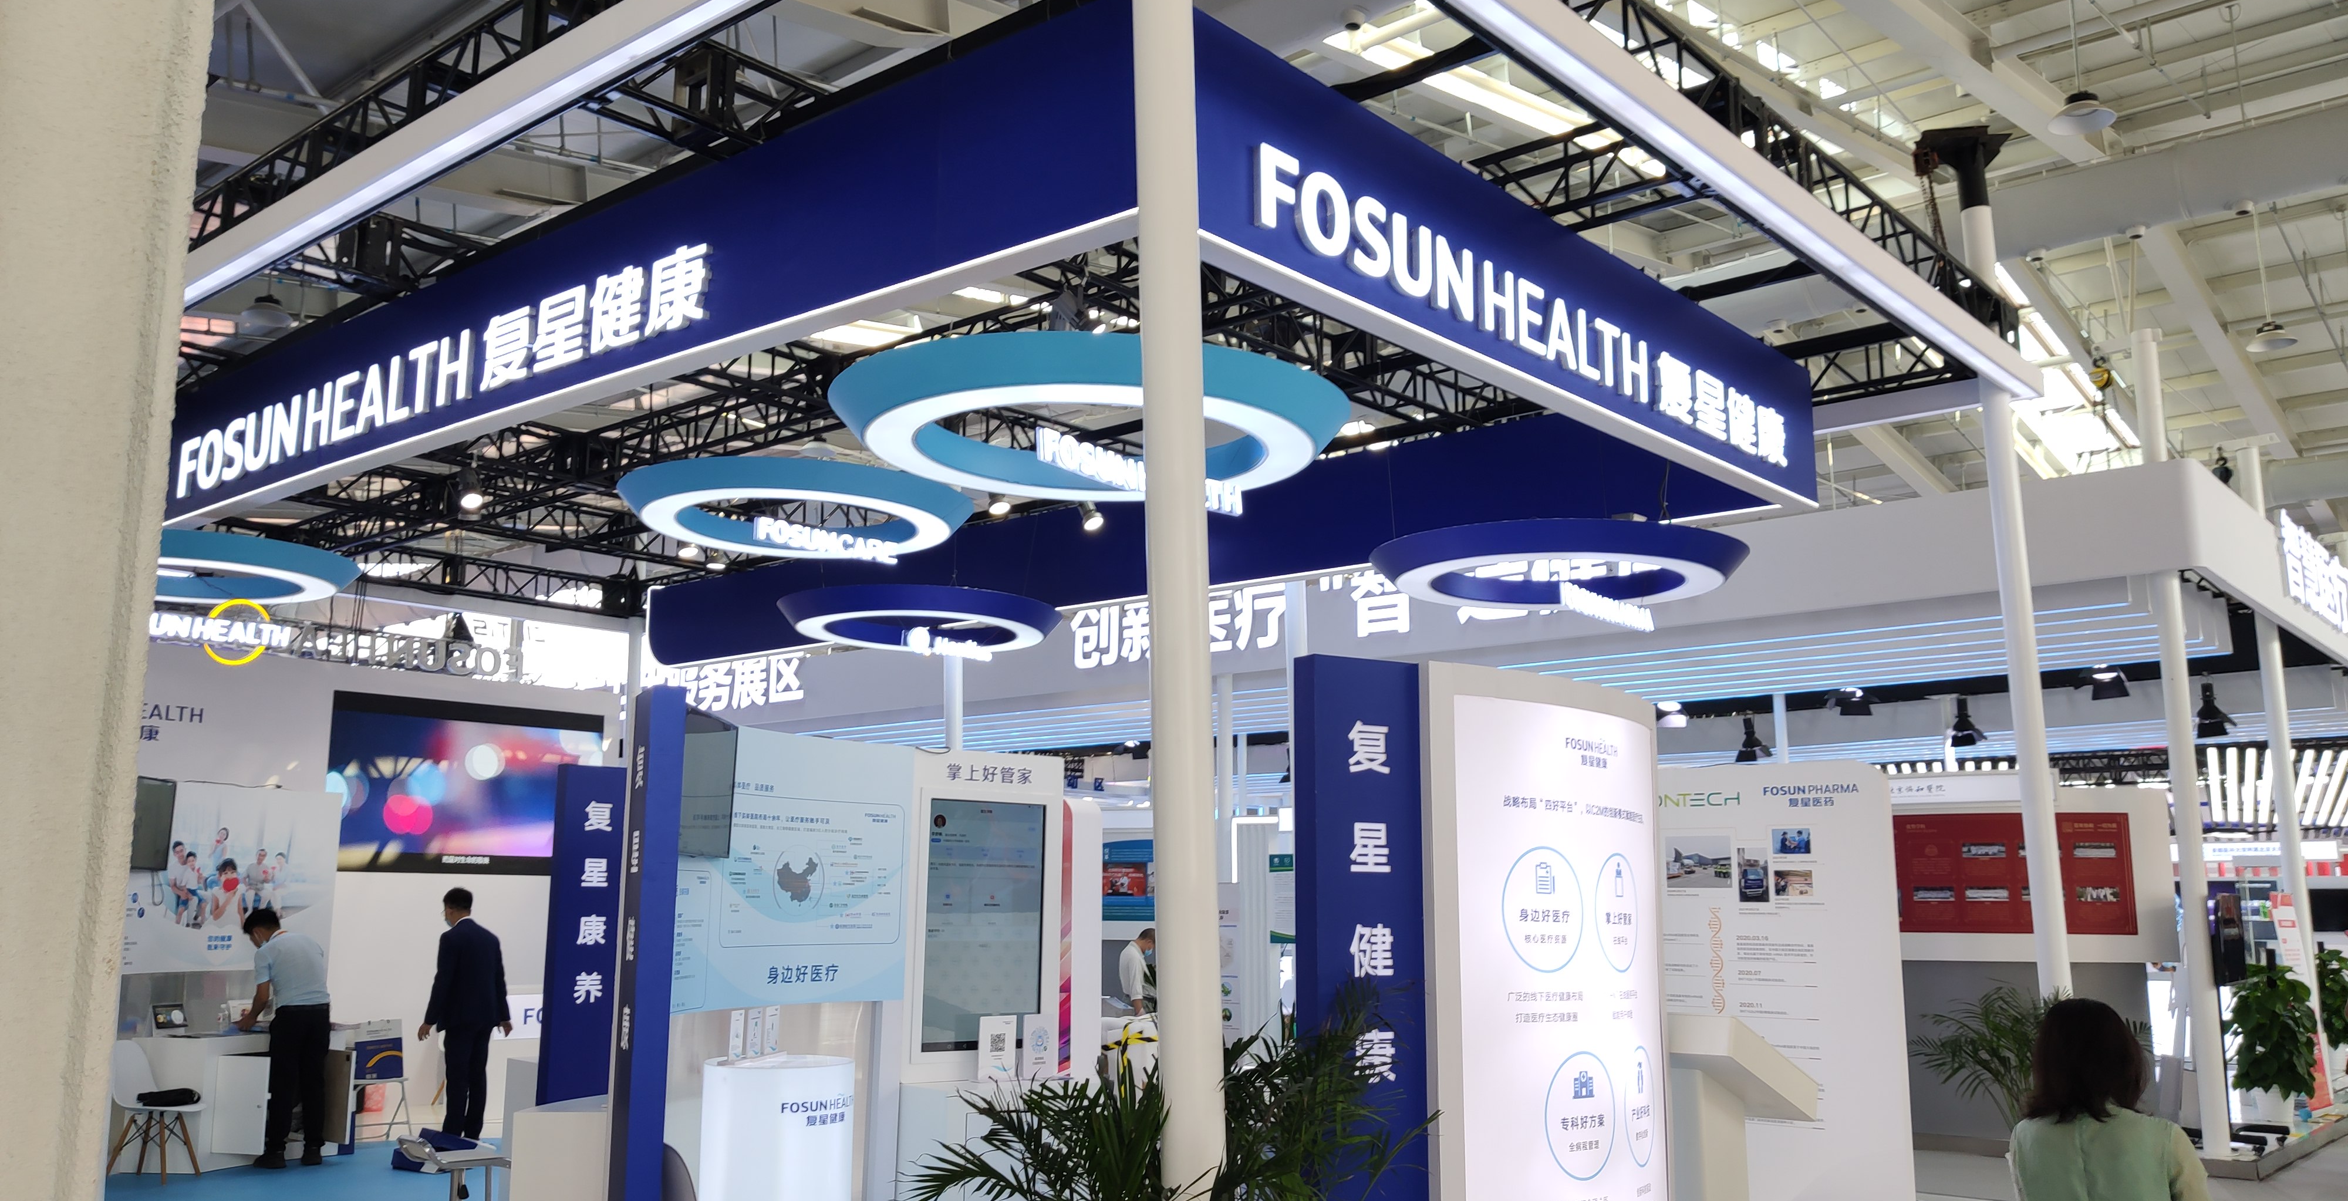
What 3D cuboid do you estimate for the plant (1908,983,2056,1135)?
[{"bbox_3d":[4.659,2.702,9.498,1.200,1.300,1.200,-8,-13,40],"label":"plant"}]

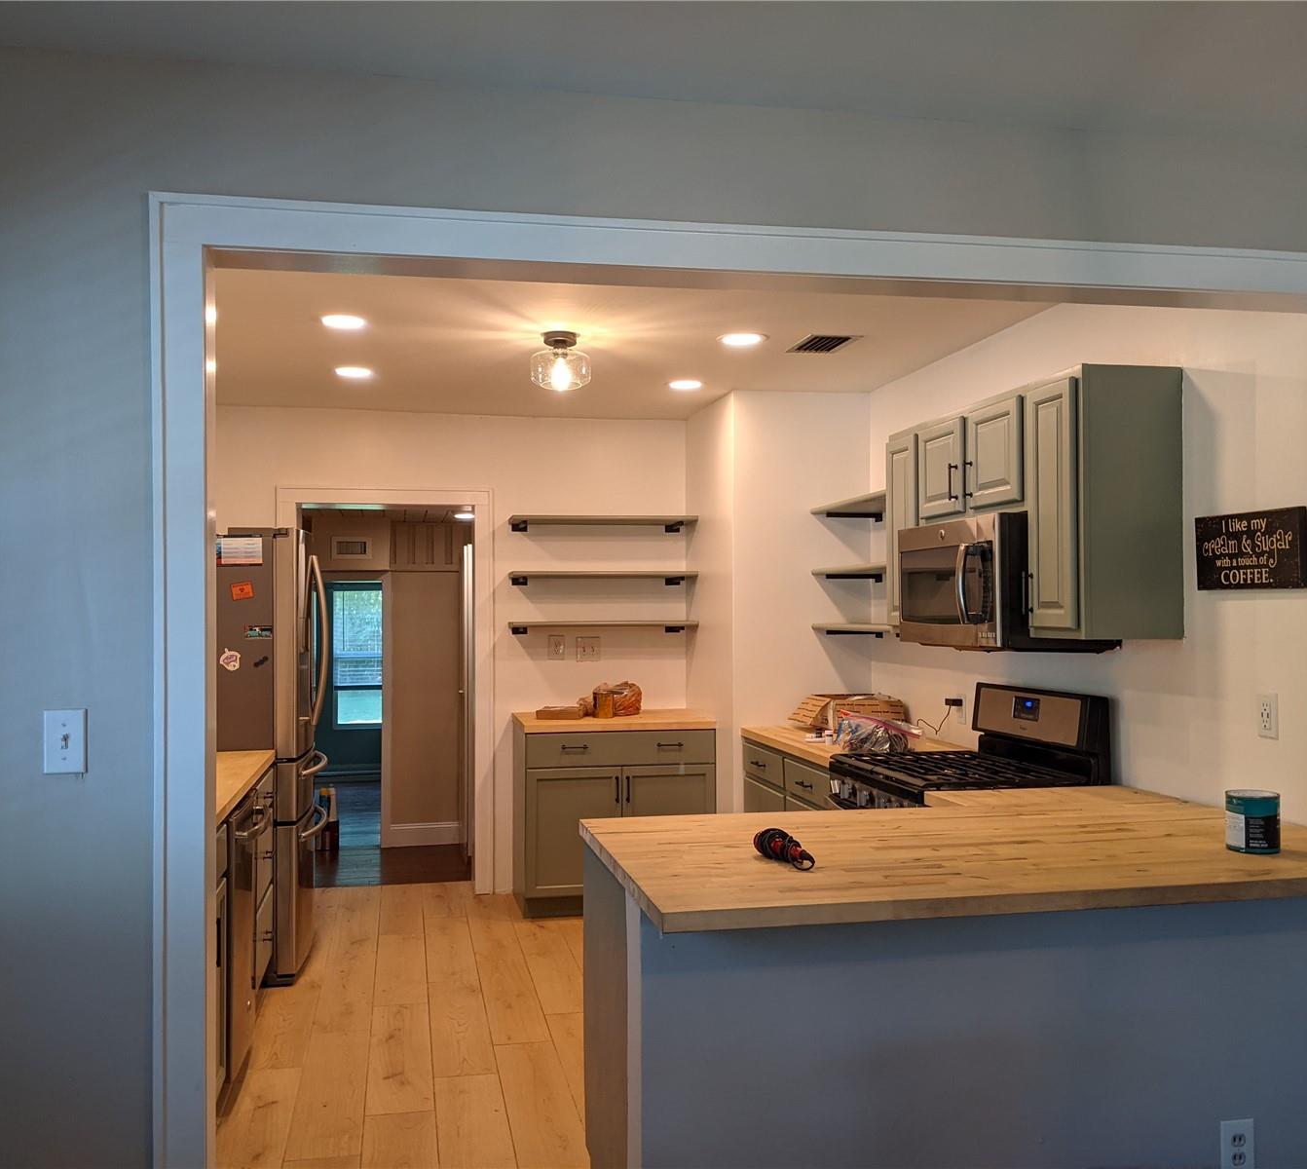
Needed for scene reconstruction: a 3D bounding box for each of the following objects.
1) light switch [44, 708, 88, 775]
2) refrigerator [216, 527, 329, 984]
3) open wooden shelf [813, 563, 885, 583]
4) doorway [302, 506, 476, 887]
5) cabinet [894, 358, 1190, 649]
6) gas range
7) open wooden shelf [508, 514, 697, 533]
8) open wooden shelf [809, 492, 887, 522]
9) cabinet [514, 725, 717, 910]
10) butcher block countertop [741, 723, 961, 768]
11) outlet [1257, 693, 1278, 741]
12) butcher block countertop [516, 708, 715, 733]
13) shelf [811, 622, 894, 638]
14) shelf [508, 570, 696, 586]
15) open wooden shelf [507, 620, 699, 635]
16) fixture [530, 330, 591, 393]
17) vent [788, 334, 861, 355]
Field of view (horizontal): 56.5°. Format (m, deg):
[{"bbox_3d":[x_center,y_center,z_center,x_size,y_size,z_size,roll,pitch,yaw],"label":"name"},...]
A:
[{"bbox_3d":[-1.050,0.281,2.168,0.070,0.115,0.014,0,-1,-12],"label":"light switch"},{"bbox_3d":[-1.786,0.680,5.143,0.797,1.785,0.913,0,-1,-11],"label":"refrigerator"},{"bbox_3d":[0.970,-0.048,5.182,0.293,0.061,0.943,0,-1,-12],"label":"open wooden shelf"},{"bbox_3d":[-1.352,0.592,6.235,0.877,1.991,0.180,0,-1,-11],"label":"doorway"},{"bbox_3d":[1.197,-0.216,4.071,0.326,0.763,1.389,0,-1,-11],"label":"cabinet"},{"bbox_3d":[1.012,0.946,4.066,0.677,1.169,0.762,0,-1,-11],"label":"gas range"},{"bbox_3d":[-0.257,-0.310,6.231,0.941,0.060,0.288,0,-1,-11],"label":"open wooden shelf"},{"bbox_3d":[0.968,-0.323,5.188,0.293,0.061,0.943,0,-1,-12],"label":"open wooden shelf"},{"bbox_3d":[-0.211,1.144,6.138,0.934,0.872,0.591,0,-1,-12],"label":"cabinet"},{"bbox_3d":[0.842,0.668,5.052,0.642,0.038,1.209,0,-1,-11],"label":"butcher block countertop"},{"bbox_3d":[1.548,0.334,3.069,0.010,0.116,0.075,0,-1,-12],"label":"outlet"},{"bbox_3d":[-0.214,0.691,6.140,0.937,0.036,0.606,0,-1,-12],"label":"butcher block countertop"},{"bbox_3d":[0.972,0.204,5.177,0.293,0.062,0.943,0,-1,-12],"label":"shelf"},{"bbox_3d":[-0.260,-0.029,6.301,0.951,0.062,0.303,0,-1,-12],"label":"shelf"},{"bbox_3d":[-0.258,0.227,6.296,0.951,0.063,0.303,0,-1,-12],"label":"open wooden shelf"},{"bbox_3d":[-0.341,-0.818,4.474,0.229,0.191,0.229,0,-1,-11],"label":"fixture"},{"bbox_3d":[0.659,-0.914,4.666,0.205,0.014,0.346,0,-1,-11],"label":"vent"}]

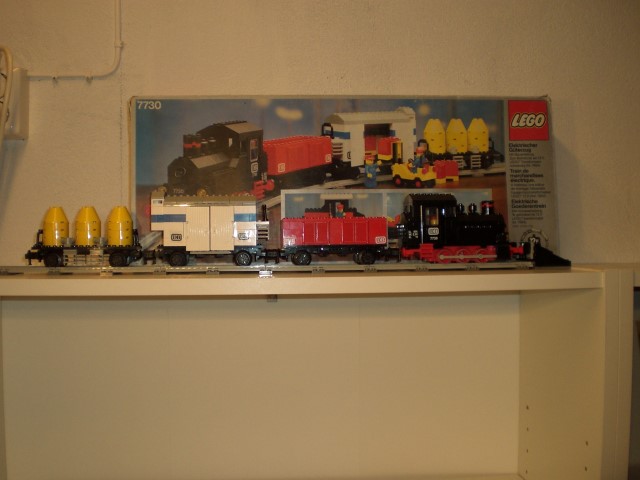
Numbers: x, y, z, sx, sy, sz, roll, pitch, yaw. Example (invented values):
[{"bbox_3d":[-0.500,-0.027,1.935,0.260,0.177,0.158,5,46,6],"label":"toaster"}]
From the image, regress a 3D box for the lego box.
[{"bbox_3d":[0.036,-0.080,0.980,0.575,0.230,0.080,-1,0,-5],"label":"lego box"}]

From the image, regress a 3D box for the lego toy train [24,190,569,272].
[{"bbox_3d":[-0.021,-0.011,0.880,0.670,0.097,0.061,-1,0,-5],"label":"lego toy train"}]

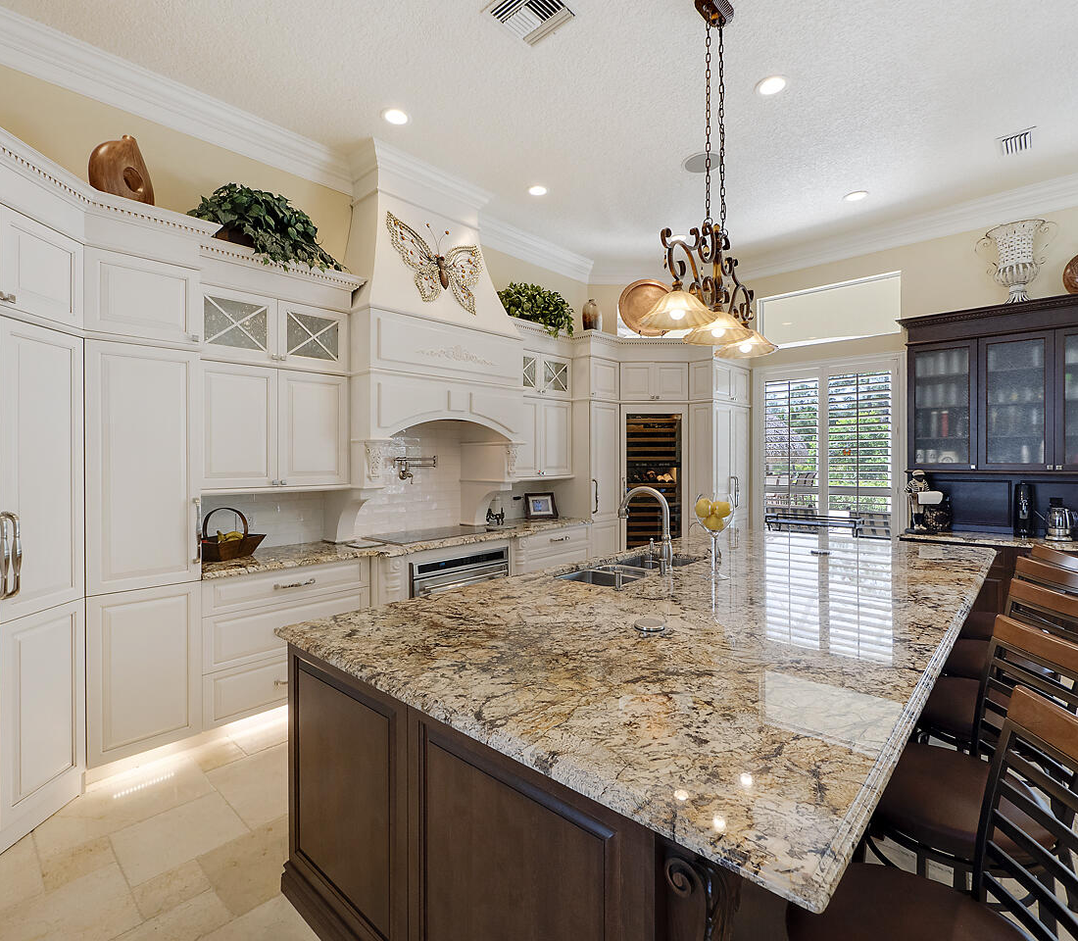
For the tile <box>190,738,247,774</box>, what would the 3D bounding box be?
[{"bbox_3d":[-1.659,1.488,2.634,0.205,0.012,0.200,1,2,43],"label":"tile"}]

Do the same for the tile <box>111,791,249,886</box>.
[{"bbox_3d":[-1.486,1.511,2.106,0.400,0.012,0.400,1,1,44],"label":"tile"}]

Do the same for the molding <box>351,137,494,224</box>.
[{"bbox_3d":[-0.896,-2.084,3.905,0.450,0.270,1.050,1,1,45],"label":"molding"}]

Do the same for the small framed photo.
[{"bbox_3d":[0.023,0.333,4.720,0.305,0.250,0.060,0,-11,-20],"label":"small framed photo"}]

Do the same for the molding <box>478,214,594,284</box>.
[{"bbox_3d":[0.000,-2.415,5.620,0.180,0.190,1.880,1,1,45],"label":"molding"}]

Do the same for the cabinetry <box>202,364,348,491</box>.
[{"bbox_3d":[-1.696,-0.268,3.214,0.360,0.730,0.860,1,2,45],"label":"cabinetry"}]

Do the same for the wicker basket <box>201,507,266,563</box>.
[{"bbox_3d":[-1.830,0.352,2.935,0.250,0.280,0.340,0,1,13],"label":"wicker basket"}]

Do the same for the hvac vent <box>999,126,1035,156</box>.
[{"bbox_3d":[3.204,-2.188,3.406,0.230,0.020,0.300,1,2,40],"label":"hvac vent"}]

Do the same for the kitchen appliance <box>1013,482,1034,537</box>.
[{"bbox_3d":[3.983,0.320,4.170,0.125,0.440,0.210,1,1,41],"label":"kitchen appliance"}]

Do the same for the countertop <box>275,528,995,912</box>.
[{"bbox_3d":[1.102,0.577,2.621,1.680,0.050,3.800,1,2,44],"label":"countertop"}]

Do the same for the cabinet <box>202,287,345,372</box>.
[{"bbox_3d":[-1.705,-0.835,3.202,0.330,0.440,0.870,1,1,45],"label":"cabinet"}]

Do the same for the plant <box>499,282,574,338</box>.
[{"bbox_3d":[-0.053,-1.479,4.737,0.420,0.460,0.840,1,2,45],"label":"plant"}]

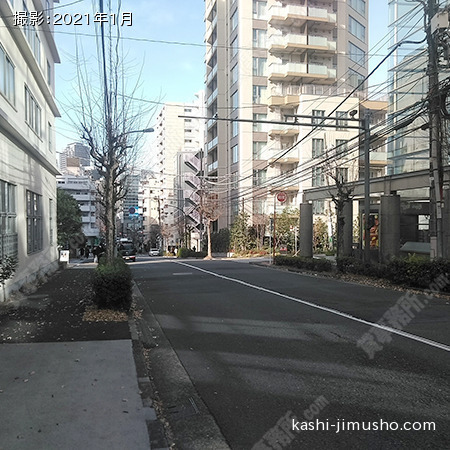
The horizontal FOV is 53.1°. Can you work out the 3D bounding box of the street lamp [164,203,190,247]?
[{"bbox_3d":[-6.134,0.545,57.000,2.500,6.781,0.350,0,0,-14],"label":"street lamp"}]

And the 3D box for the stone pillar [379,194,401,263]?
[{"bbox_3d":[7.882,0.340,21.400,0.920,3.501,0.920,0,0,-14],"label":"stone pillar"}]

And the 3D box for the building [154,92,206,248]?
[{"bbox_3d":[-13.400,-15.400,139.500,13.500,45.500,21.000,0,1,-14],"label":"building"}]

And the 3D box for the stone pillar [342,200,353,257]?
[{"bbox_3d":[7.020,0.389,26.300,0.920,3.755,0.920,0,0,-14],"label":"stone pillar"}]

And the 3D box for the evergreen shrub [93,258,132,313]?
[{"bbox_3d":[-2.534,1.299,10.150,0.900,1.000,1.300,0,0,-14],"label":"evergreen shrub"}]

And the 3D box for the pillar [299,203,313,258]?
[{"bbox_3d":[5.869,0.474,32.300,0.920,4.030,0.920,0,0,-14],"label":"pillar"}]

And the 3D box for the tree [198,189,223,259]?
[{"bbox_3d":[-1.331,-0.119,40.000,2.200,6.241,2.200,0,0,-14],"label":"tree"}]

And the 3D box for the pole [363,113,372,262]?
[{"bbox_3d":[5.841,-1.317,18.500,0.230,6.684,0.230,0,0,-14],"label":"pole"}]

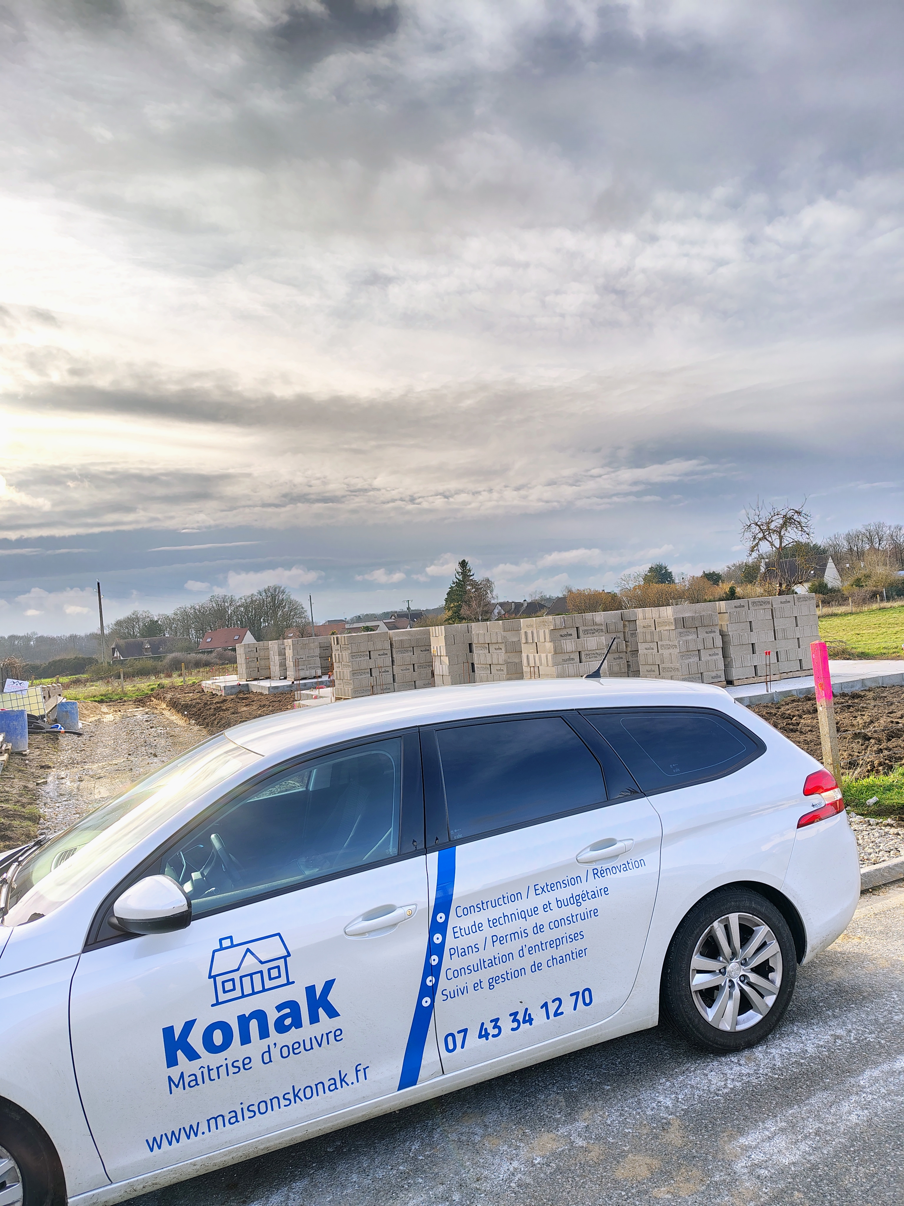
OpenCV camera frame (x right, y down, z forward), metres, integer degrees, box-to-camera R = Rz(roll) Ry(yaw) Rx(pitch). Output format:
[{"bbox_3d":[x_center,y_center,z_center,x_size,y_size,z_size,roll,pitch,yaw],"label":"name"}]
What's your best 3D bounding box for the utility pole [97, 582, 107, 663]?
[{"bbox_3d":[-29.357,1.972,70.000,0.300,7.700,0.300,-4,-2,0],"label":"utility pole"}]

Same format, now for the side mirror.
[{"bbox_3d":[-0.913,0.918,2.545,0.200,0.155,0.220,-7,-4,-21],"label":"side mirror"}]

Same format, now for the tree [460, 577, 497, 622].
[{"bbox_3d":[3.597,1.010,112.000,5.000,9.200,4.800,-4,-2,0],"label":"tree"}]

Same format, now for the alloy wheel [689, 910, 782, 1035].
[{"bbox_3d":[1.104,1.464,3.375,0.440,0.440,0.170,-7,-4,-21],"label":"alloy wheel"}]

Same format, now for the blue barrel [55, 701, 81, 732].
[{"bbox_3d":[-10.244,3.010,22.300,0.575,0.780,0.575,-4,-2,0],"label":"blue barrel"}]

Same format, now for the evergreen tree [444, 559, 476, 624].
[{"bbox_3d":[1.994,-0.199,118.000,5.900,12.100,5.900,-4,-2,0],"label":"evergreen tree"}]

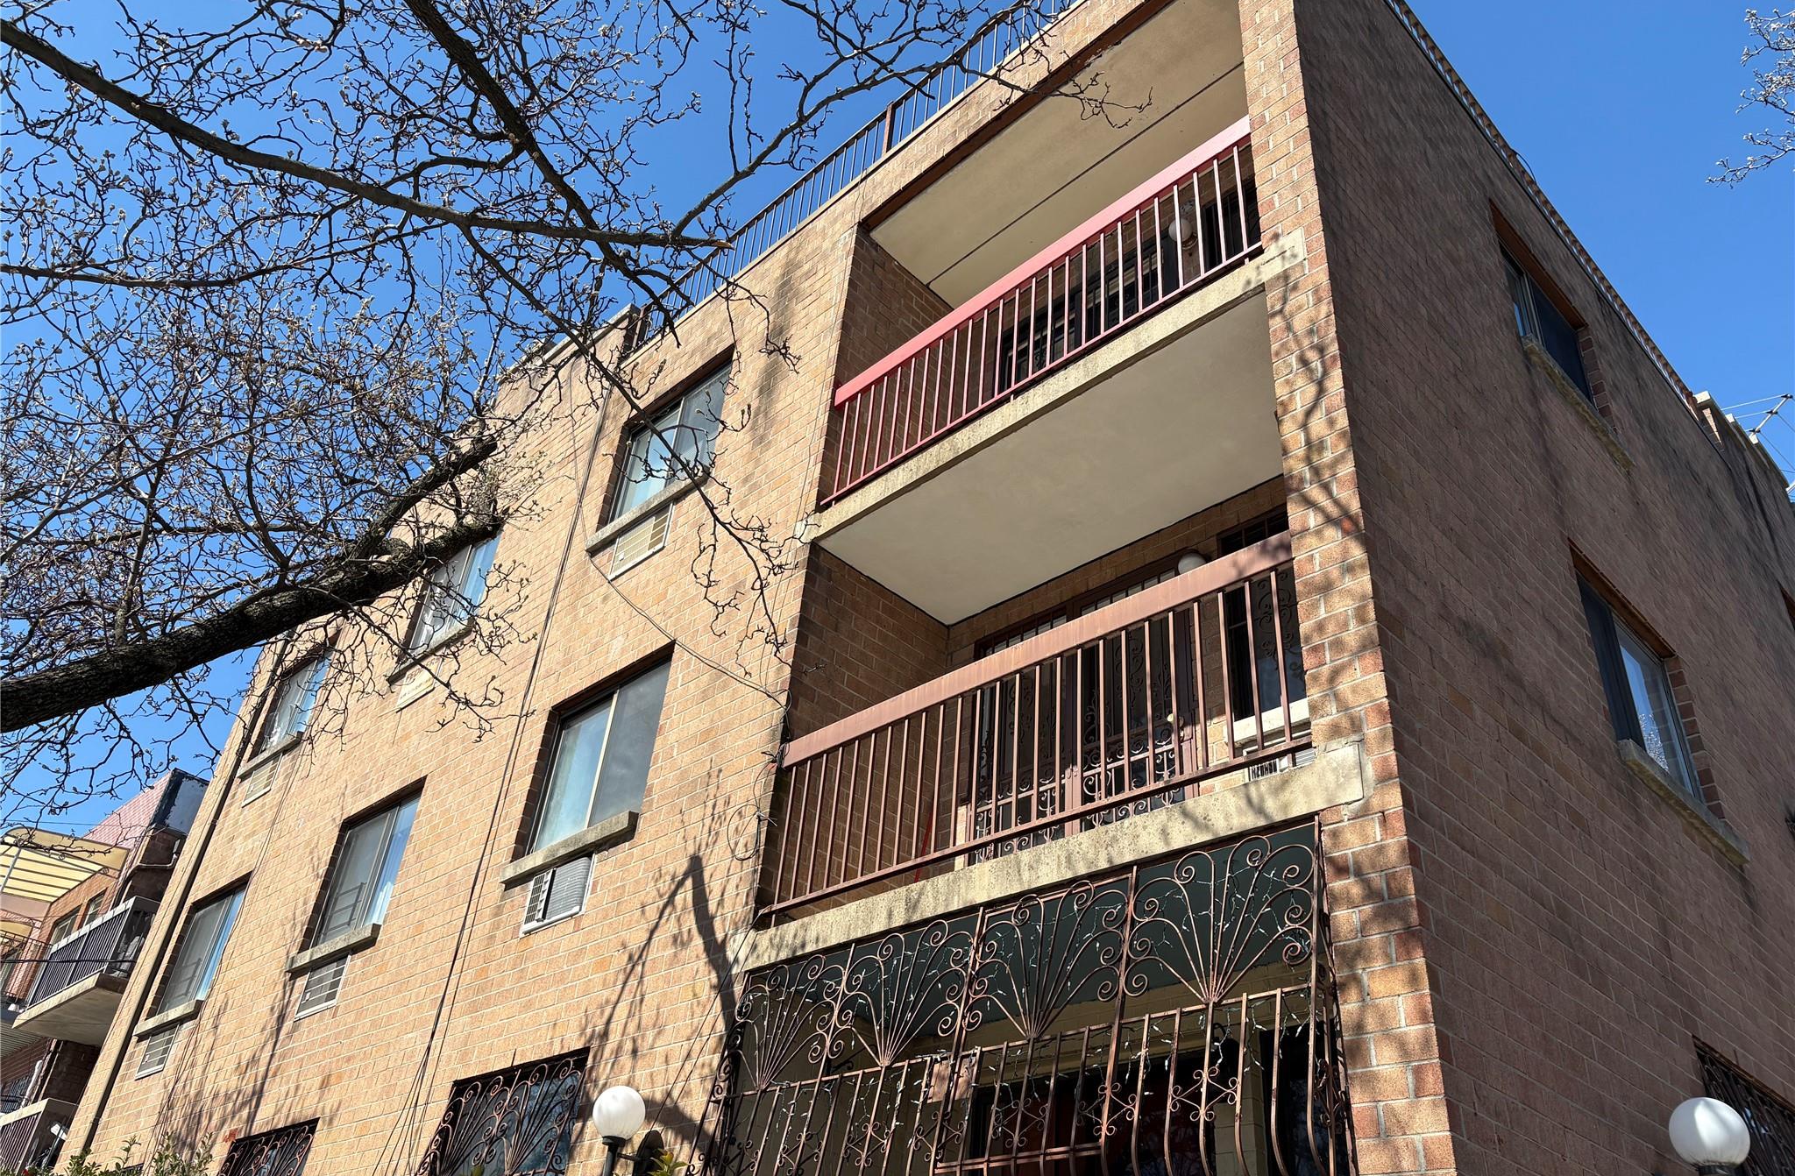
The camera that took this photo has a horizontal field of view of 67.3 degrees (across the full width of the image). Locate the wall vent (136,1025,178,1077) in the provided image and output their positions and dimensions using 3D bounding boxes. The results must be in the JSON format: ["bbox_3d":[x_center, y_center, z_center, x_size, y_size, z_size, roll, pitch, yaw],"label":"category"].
[{"bbox_3d":[-6.813,4.270,12.437,0.081,0.403,0.715,32,-42,-33],"label":"wall vent"}]

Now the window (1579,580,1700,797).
[{"bbox_3d":[3.905,0.597,7.155,1.450,1.218,0.121,32,-42,-33],"label":"window"}]

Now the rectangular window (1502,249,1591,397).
[{"bbox_3d":[4.147,-1.590,8.663,1.450,1.218,0.121,32,-42,-33],"label":"rectangular window"}]

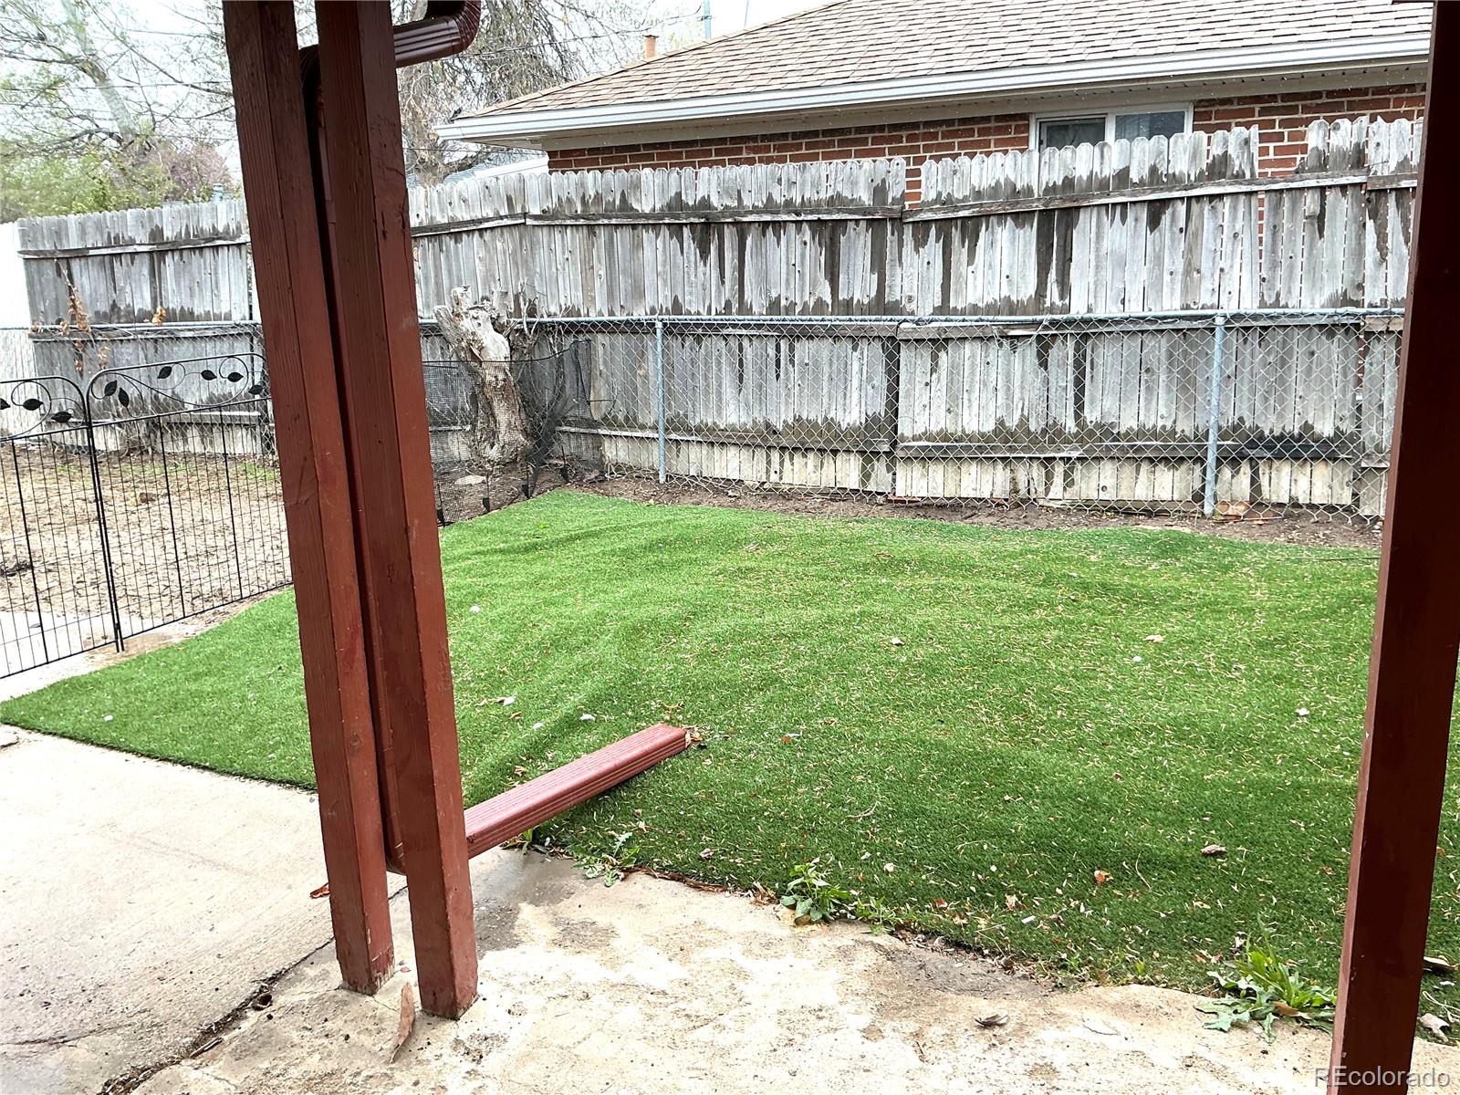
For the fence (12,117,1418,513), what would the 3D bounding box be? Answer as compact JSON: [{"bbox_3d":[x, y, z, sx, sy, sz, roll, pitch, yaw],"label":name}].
[{"bbox_3d":[-1.208,-1.393,7.597,9.900,1.880,0.150,4,13,24],"label":"fence"}]

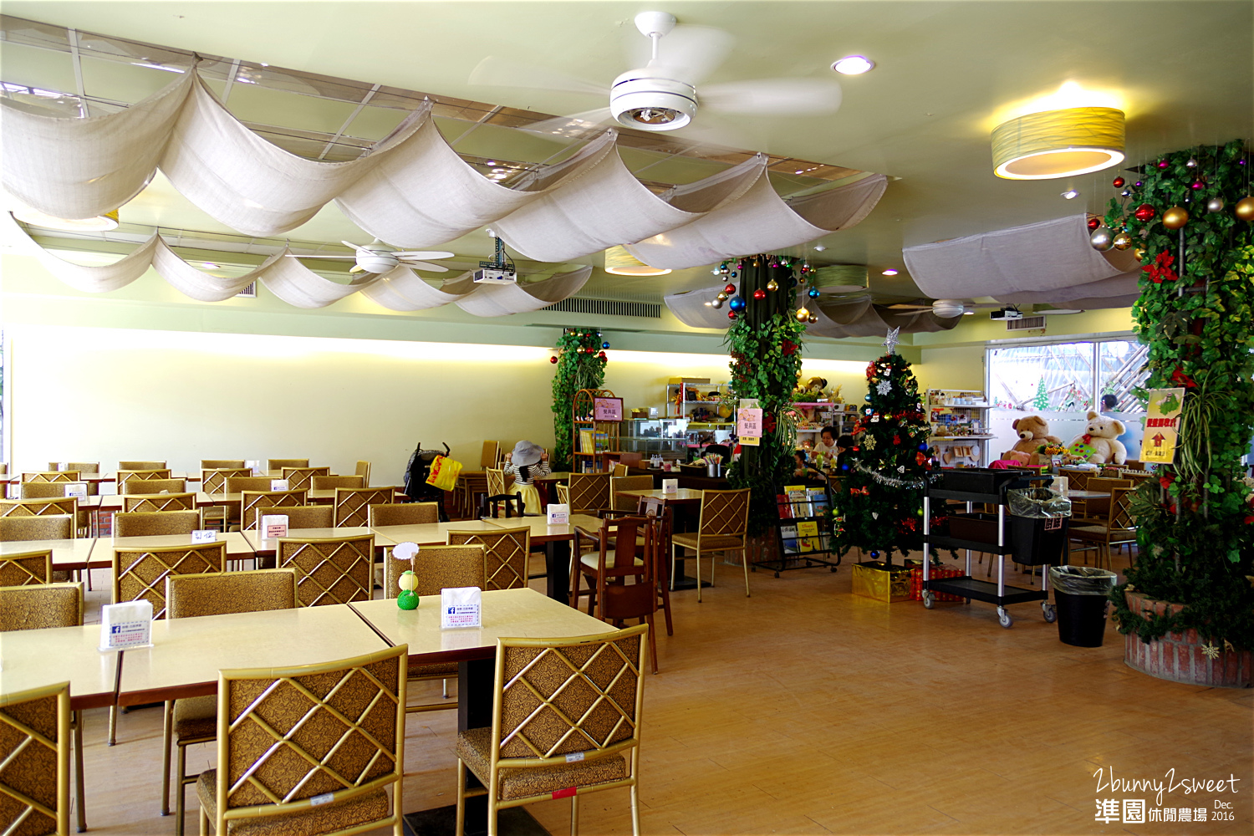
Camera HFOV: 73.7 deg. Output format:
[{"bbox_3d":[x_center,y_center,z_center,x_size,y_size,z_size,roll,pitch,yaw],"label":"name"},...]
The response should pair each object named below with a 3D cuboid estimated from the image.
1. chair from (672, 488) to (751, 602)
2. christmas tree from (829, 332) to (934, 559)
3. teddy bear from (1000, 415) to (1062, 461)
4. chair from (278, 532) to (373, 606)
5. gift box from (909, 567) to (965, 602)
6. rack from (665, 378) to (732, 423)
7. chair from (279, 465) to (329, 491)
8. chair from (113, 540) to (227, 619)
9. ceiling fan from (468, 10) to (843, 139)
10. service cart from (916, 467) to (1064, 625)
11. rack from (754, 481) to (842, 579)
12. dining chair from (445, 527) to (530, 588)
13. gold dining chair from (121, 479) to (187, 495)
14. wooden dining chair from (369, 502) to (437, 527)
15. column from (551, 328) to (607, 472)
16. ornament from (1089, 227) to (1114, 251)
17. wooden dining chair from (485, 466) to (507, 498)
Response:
[{"bbox_3d":[0.683,1.012,6.887,0.460,0.869,0.510,0,1,-27],"label":"chair"},{"bbox_3d":[2.143,0.281,6.710,1.000,2.020,1.000,1,1,-29],"label":"christmas tree"},{"bbox_3d":[6.091,0.347,12.600,0.620,0.800,0.720,0,1,-28],"label":"teddy bear"},{"bbox_3d":[-1.470,0.963,4.035,0.460,0.843,0.500,1,1,-24],"label":"chair"},{"bbox_3d":[2.490,1.326,6.746,0.350,0.240,0.300,1,1,5],"label":"gift box"},{"bbox_3d":[1.142,0.447,12.979,0.910,1.880,0.460,0,0,-30],"label":"rack"},{"bbox_3d":[-3.354,0.917,8.644,0.460,0.855,0.510,1,1,-29],"label":"chair"},{"bbox_3d":[-2.172,1.002,3.987,0.460,0.869,0.510,0,1,-28],"label":"chair"},{"bbox_3d":[0.105,-1.322,3.177,1.420,0.385,1.420,1,1,-29],"label":"ceiling fan"},{"bbox_3d":[2.583,0.914,6.025,0.480,1.020,0.820,1,1,-29],"label":"service cart"},{"bbox_3d":[1.523,0.945,7.587,0.680,0.900,0.360,1,1,-28],"label":"rack"},{"bbox_3d":[-0.839,1.014,4.621,0.460,0.869,0.510,0,1,-27],"label":"dining chair"},{"bbox_3d":[-3.748,0.929,6.635,0.460,0.855,0.510,1,1,-29],"label":"gold dining chair"},{"bbox_3d":[-1.291,0.957,4.995,0.460,0.843,0.500,1,1,-26],"label":"wooden dining chair"},{"bbox_3d":[-0.655,0.047,11.400,0.740,2.570,0.720,1,0,0],"label":"column"},{"bbox_3d":[2.838,-1.071,5.000,0.137,0.142,0.137,0,0,-30],"label":"ornament"},{"bbox_3d":[-1.121,0.930,8.352,0.500,0.843,0.460,1,1,-29],"label":"wooden dining chair"}]

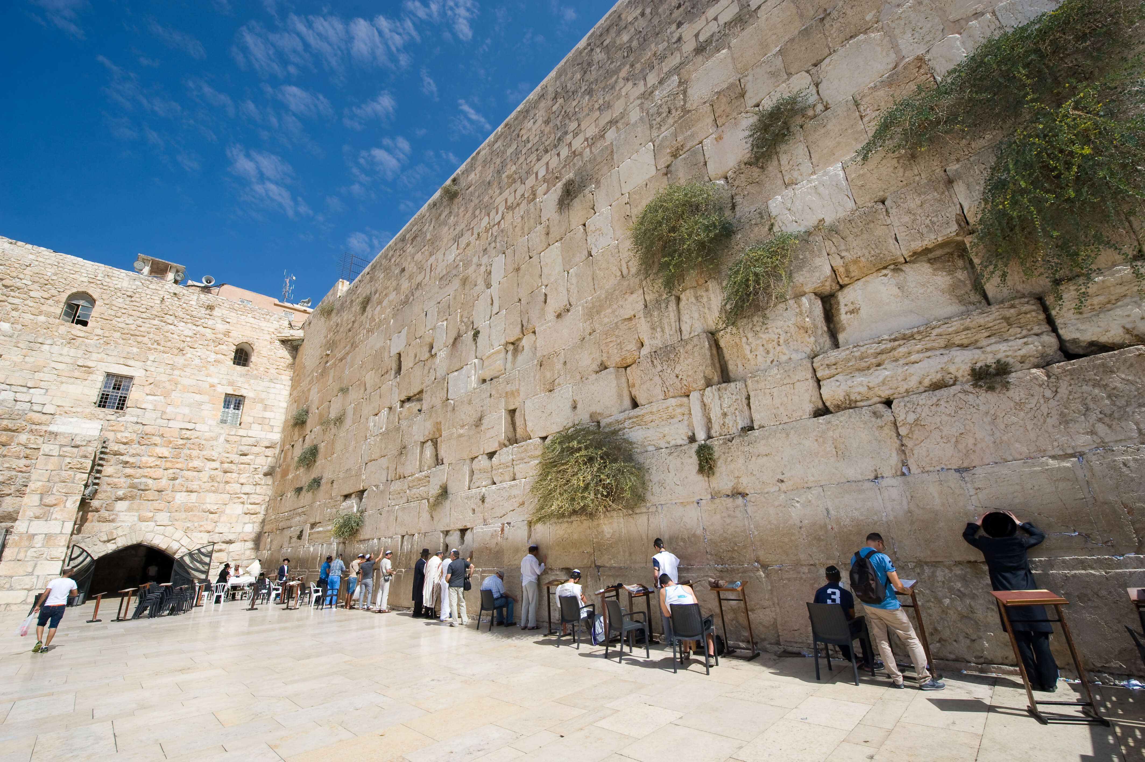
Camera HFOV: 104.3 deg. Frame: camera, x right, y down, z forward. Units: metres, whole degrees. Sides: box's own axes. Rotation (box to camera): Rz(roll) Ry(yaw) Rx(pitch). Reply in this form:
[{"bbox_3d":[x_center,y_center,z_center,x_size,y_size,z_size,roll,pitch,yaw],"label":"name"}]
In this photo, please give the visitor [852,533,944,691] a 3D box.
[{"bbox_3d":[3.786,2.660,5.287,0.550,1.640,0.540,6,-22,-24],"label":"visitor"}]

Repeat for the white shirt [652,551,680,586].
[{"bbox_3d":[1.689,3.358,7.942,0.520,0.600,0.300,-2,-20,-2],"label":"white shirt"}]

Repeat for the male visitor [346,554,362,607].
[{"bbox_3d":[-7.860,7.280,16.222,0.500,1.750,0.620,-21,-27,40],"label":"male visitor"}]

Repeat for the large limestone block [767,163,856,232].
[{"bbox_3d":[4.800,-3.374,8.853,1.425,0.946,0.700,-21,-27,40],"label":"large limestone block"}]

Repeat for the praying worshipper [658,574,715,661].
[{"bbox_3d":[1.732,3.583,6.697,0.600,1.200,0.800,-13,-23,25],"label":"praying worshipper"}]

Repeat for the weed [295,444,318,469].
[{"bbox_3d":[-15.947,4.485,26.627,1.500,1.350,0.800,-21,-27,40],"label":"weed"}]

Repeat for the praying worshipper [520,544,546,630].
[{"bbox_3d":[-0.931,4.806,10.454,0.500,1.770,0.500,-21,-27,40],"label":"praying worshipper"}]

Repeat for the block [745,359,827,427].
[{"bbox_3d":[3.900,0.340,7.972,1.192,0.950,0.700,-21,-27,40],"label":"block"}]

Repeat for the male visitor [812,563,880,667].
[{"bbox_3d":[3.559,3.113,5.816,0.500,1.260,0.800,-19,-25,37],"label":"male visitor"}]

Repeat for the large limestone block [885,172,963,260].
[{"bbox_3d":[5.769,-2.558,7.250,0.800,1.179,0.700,-20,-26,38],"label":"large limestone block"}]

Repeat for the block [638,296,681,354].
[{"bbox_3d":[2.290,-1.247,10.713,1.119,1.193,0.700,-21,-27,40],"label":"block"}]

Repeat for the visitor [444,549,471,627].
[{"bbox_3d":[-2.958,5.327,11.530,0.580,1.780,0.420,-2,-20,-6],"label":"visitor"}]

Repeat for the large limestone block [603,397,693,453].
[{"bbox_3d":[1.884,1.164,10.266,2.409,0.954,0.700,-21,-27,40],"label":"large limestone block"}]

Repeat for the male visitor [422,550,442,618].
[{"bbox_3d":[-4.059,5.905,12.903,0.480,1.760,0.420,-18,-24,34],"label":"male visitor"}]

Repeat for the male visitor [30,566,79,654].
[{"bbox_3d":[-12.285,5.441,10.611,0.560,1.770,0.450,11,-25,-36],"label":"male visitor"}]

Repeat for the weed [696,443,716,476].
[{"bbox_3d":[2.509,1.463,8.390,0.300,0.650,0.240,-20,-26,38],"label":"weed"}]

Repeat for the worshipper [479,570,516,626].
[{"bbox_3d":[-1.818,5.243,10.694,0.500,1.230,0.800,-18,-24,34],"label":"worshipper"}]

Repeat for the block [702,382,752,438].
[{"bbox_3d":[3.150,0.622,8.621,0.869,0.950,0.650,-21,-27,40],"label":"block"}]

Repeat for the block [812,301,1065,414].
[{"bbox_3d":[5.309,-0.219,6.693,2.731,0.884,0.800,-21,-27,40],"label":"block"}]

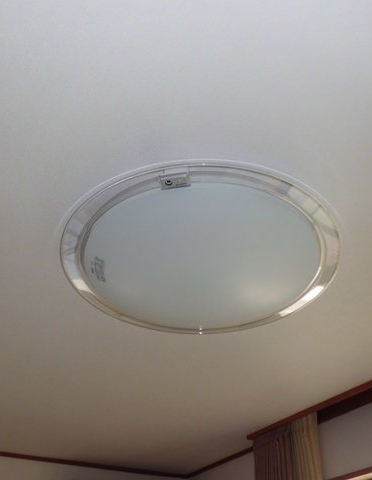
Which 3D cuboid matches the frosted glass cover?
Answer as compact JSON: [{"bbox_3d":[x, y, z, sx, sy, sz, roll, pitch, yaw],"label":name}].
[{"bbox_3d":[0.034,0.074,1.130,0.650,0.100,0.650,0,-39,0],"label":"frosted glass cover"}]

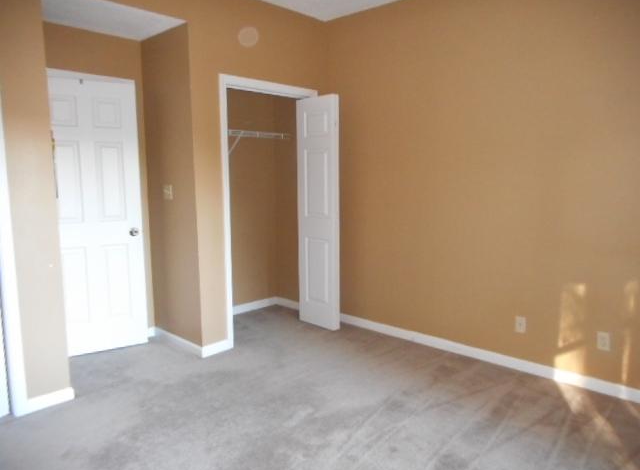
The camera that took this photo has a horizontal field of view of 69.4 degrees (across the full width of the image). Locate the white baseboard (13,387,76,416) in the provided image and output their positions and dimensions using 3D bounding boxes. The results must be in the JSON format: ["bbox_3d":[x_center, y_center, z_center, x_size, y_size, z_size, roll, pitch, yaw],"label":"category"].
[{"bbox_3d":[-1.638,0.990,2.761,0.018,0.088,0.310,6,10,43],"label":"white baseboard"}]

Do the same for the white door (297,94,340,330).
[{"bbox_3d":[-0.010,-0.181,4.142,0.432,2.030,0.080,6,10,43],"label":"white door"}]

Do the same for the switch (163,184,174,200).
[{"bbox_3d":[-1.199,-0.334,3.637,0.115,0.115,0.010,6,10,43],"label":"switch"}]

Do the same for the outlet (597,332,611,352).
[{"bbox_3d":[1.758,0.663,2.865,0.070,0.114,0.008,6,10,43],"label":"outlet"}]

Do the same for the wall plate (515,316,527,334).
[{"bbox_3d":[1.391,0.625,3.205,0.070,0.114,0.008,6,10,43],"label":"wall plate"}]

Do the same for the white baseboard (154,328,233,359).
[{"bbox_3d":[-1.062,0.851,3.859,0.738,0.088,0.294,6,10,43],"label":"white baseboard"}]

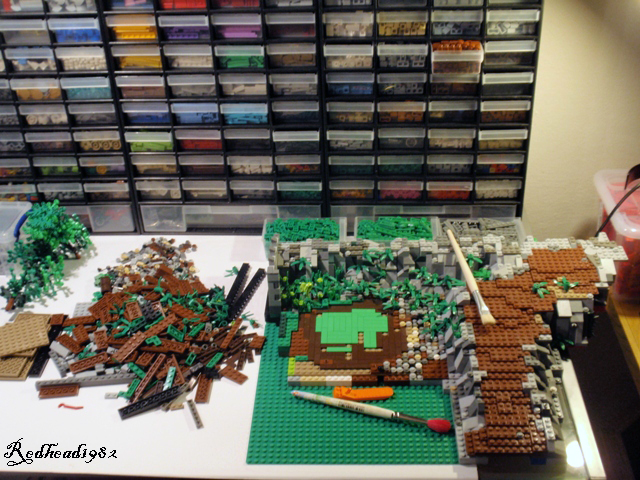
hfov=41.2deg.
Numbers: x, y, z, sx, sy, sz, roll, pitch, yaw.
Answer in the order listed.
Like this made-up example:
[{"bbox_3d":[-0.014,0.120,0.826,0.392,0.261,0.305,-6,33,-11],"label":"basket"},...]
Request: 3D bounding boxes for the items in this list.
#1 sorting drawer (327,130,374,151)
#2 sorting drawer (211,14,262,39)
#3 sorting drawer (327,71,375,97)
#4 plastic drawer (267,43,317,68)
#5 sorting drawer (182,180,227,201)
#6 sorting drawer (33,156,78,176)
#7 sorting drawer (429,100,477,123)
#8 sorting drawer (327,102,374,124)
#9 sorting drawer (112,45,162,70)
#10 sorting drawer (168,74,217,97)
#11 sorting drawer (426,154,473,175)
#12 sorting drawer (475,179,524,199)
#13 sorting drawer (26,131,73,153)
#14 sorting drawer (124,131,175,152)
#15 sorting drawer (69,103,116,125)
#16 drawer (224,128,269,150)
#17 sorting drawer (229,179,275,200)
[{"bbox_3d":[0.050,-0.185,1.330,0.070,0.037,0.138,0,32,4],"label":"sorting drawer"},{"bbox_3d":[-0.112,-0.335,1.248,0.070,0.039,0.138,0,32,4],"label":"sorting drawer"},{"bbox_3d":[0.048,-0.258,1.274,0.069,0.037,0.137,0,33,4],"label":"sorting drawer"},{"bbox_3d":[-0.034,-0.296,1.257,0.069,0.037,0.137,0,33,4],"label":"plastic drawer"},{"bbox_3d":[-0.175,-0.112,1.394,0.068,0.038,0.135,0,33,4],"label":"sorting drawer"},{"bbox_3d":[-0.406,-0.147,1.382,0.068,0.038,0.135,0,33,4],"label":"sorting drawer"},{"bbox_3d":[0.197,-0.222,1.298,0.070,0.037,0.138,0,32,4],"label":"sorting drawer"},{"bbox_3d":[0.049,-0.223,1.307,0.069,0.037,0.134,0,33,5],"label":"sorting drawer"},{"bbox_3d":[-0.258,-0.297,1.281,0.068,0.038,0.135,0,33,4],"label":"sorting drawer"},{"bbox_3d":[-0.182,-0.260,1.301,0.070,0.037,0.138,0,32,4],"label":"sorting drawer"},{"bbox_3d":[0.203,-0.147,1.345,0.068,0.038,0.135,0,33,4],"label":"sorting drawer"},{"bbox_3d":[0.276,-0.110,1.357,0.070,0.039,0.138,0,32,4],"label":"sorting drawer"},{"bbox_3d":[-0.408,-0.184,1.358,0.068,0.038,0.135,0,33,4],"label":"sorting drawer"},{"bbox_3d":[-0.254,-0.183,1.347,0.070,0.039,0.138,0,32,4],"label":"sorting drawer"},{"bbox_3d":[-0.337,-0.224,1.335,0.070,0.037,0.138,0,32,4],"label":"sorting drawer"},{"bbox_3d":[-0.105,-0.188,1.345,0.069,0.037,0.134,0,33,5],"label":"drawer"},{"bbox_3d":[-0.101,-0.113,1.387,0.070,0.039,0.138,0,32,4],"label":"sorting drawer"}]

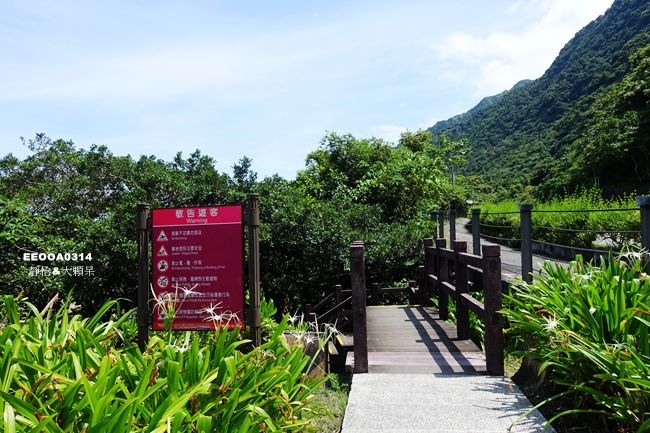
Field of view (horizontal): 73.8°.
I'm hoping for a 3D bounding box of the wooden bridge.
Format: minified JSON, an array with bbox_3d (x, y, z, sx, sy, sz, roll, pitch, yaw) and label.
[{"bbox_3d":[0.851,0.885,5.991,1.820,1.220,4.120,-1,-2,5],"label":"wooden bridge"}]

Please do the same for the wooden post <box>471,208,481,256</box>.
[{"bbox_3d":[2.788,0.398,7.985,0.150,1.070,0.150,-1,-2,5],"label":"wooden post"}]

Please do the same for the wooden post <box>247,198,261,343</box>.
[{"bbox_3d":[-0.672,0.579,4.128,0.115,1.570,0.115,-1,-2,9],"label":"wooden post"}]

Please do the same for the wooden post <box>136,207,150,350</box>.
[{"bbox_3d":[-1.803,0.650,4.298,0.115,1.550,0.115,-1,-2,9],"label":"wooden post"}]

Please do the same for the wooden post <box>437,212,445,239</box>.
[{"bbox_3d":[3.182,0.412,11.785,0.150,1.070,0.150,-1,-2,5],"label":"wooden post"}]

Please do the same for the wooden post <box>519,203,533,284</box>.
[{"bbox_3d":[2.594,0.367,5.585,0.150,1.070,0.150,-1,-2,5],"label":"wooden post"}]

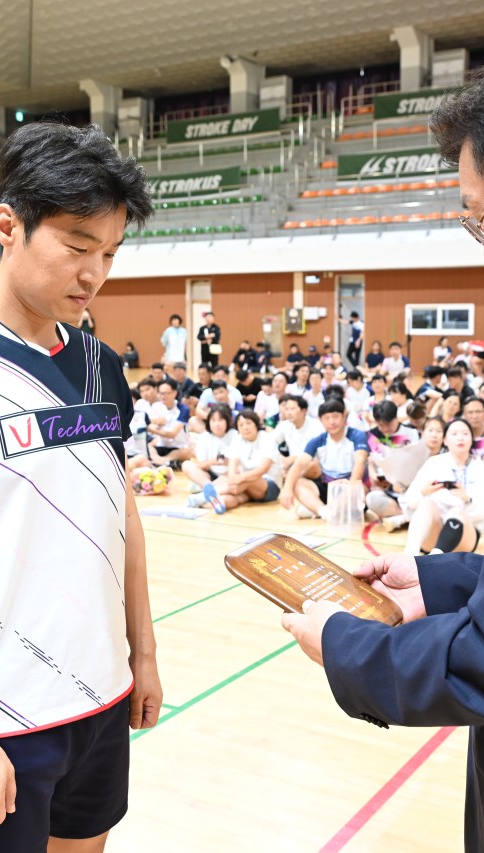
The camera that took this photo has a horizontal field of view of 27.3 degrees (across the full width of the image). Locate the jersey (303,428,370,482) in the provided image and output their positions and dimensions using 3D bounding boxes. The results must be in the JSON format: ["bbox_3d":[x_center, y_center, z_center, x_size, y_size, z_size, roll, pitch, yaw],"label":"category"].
[{"bbox_3d":[0.777,0.252,8.100,0.540,0.500,0.340,0,6,7],"label":"jersey"}]

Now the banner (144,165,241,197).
[{"bbox_3d":[-1.885,-7.382,30.404,4.378,0.700,0.050,4,7,32],"label":"banner"}]

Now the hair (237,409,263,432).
[{"bbox_3d":[0.054,-0.054,8.250,0.205,0.200,0.210,2,7,17],"label":"hair"}]

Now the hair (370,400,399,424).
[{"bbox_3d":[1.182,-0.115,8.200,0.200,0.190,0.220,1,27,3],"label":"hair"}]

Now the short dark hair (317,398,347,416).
[{"bbox_3d":[0.723,-0.141,8.000,0.225,0.170,0.230,1,6,9],"label":"short dark hair"}]

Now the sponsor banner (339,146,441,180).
[{"bbox_3d":[4.513,-7.007,26.410,4.378,0.700,0.050,4,7,32],"label":"sponsor banner"}]

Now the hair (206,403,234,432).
[{"bbox_3d":[-0.191,-0.070,8.650,0.220,0.250,0.220,1,6,11],"label":"hair"}]

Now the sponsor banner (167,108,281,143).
[{"bbox_3d":[-0.648,-9.739,32.336,4.378,0.700,0.050,4,7,32],"label":"sponsor banner"}]

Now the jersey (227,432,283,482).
[{"bbox_3d":[0.113,0.259,8.300,0.440,0.460,0.320,2,7,18],"label":"jersey"}]

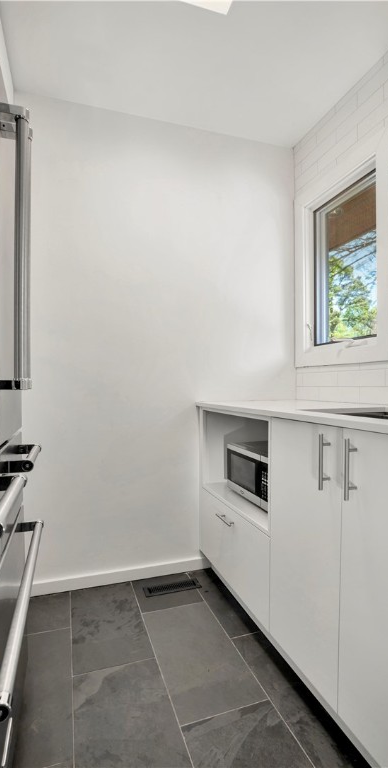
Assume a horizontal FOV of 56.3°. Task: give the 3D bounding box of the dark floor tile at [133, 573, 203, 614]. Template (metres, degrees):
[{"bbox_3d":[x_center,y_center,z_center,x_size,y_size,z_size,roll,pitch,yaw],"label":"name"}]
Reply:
[{"bbox_3d":[-0.141,1.054,1.838,0.306,0.012,0.290,1,-1,-19],"label":"dark floor tile"}]

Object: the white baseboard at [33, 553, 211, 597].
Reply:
[{"bbox_3d":[-0.379,1.012,1.917,1.034,0.072,0.015,1,-1,-19],"label":"white baseboard"}]

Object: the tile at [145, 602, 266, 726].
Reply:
[{"bbox_3d":[0.005,1.046,1.421,0.306,0.012,0.594,1,-1,-19],"label":"tile"}]

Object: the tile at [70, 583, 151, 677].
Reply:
[{"bbox_3d":[-0.382,1.047,1.602,0.306,0.012,0.577,1,-1,-19],"label":"tile"}]

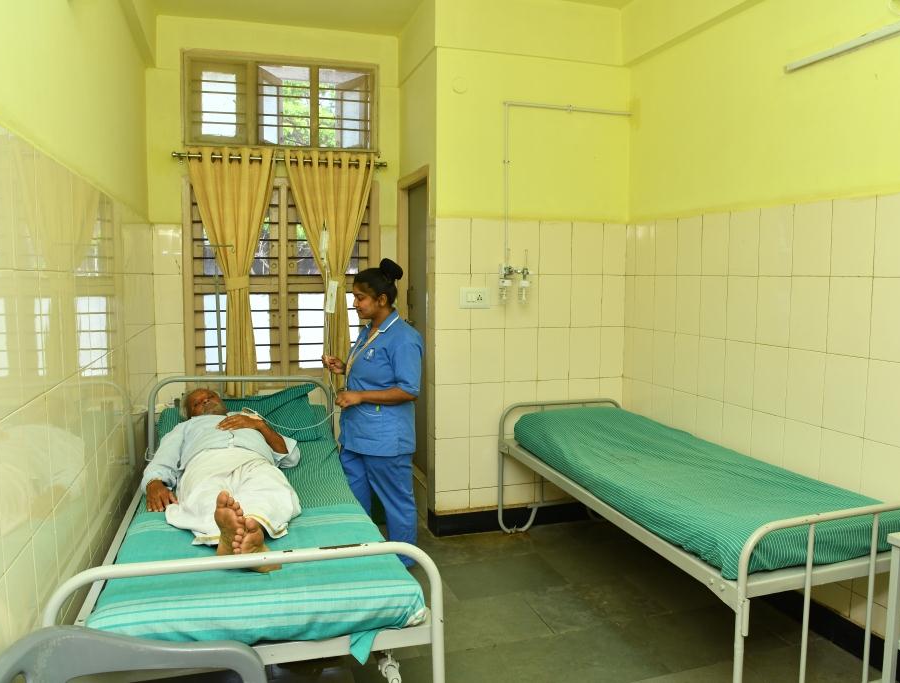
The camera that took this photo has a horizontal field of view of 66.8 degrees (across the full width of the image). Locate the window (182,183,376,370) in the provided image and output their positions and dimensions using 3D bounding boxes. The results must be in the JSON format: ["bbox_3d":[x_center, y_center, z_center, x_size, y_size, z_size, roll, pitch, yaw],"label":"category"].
[{"bbox_3d":[-1.042,-0.377,4.340,1.195,1.295,0.110,-2,6,-18],"label":"window"}]

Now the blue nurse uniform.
[{"bbox_3d":[-0.342,0.469,3.367,0.390,1.260,0.440,-2,6,-18],"label":"blue nurse uniform"}]

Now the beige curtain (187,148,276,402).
[{"bbox_3d":[-1.303,-0.409,4.151,0.503,1.505,0.120,-2,6,-18],"label":"beige curtain"}]

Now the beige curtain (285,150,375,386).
[{"bbox_3d":[-0.743,-0.428,4.333,0.552,1.510,0.120,-2,6,-18],"label":"beige curtain"}]

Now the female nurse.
[{"bbox_3d":[-0.375,0.358,3.346,0.460,1.525,0.460,-2,6,-18],"label":"female nurse"}]

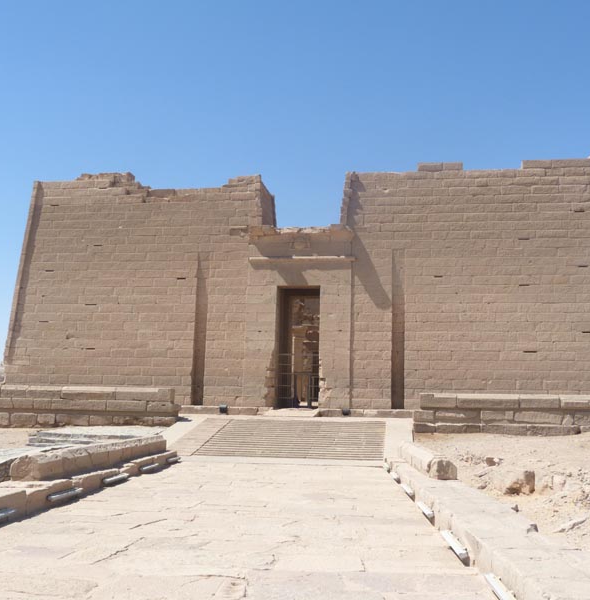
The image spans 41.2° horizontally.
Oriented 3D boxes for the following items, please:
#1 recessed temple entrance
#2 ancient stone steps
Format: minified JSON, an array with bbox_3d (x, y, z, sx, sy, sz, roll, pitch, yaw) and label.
[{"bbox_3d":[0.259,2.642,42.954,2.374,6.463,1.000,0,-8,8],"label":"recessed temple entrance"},{"bbox_3d":[0.116,4.646,26.568,5.819,1.017,5.826,0,-8,8],"label":"ancient stone steps"}]

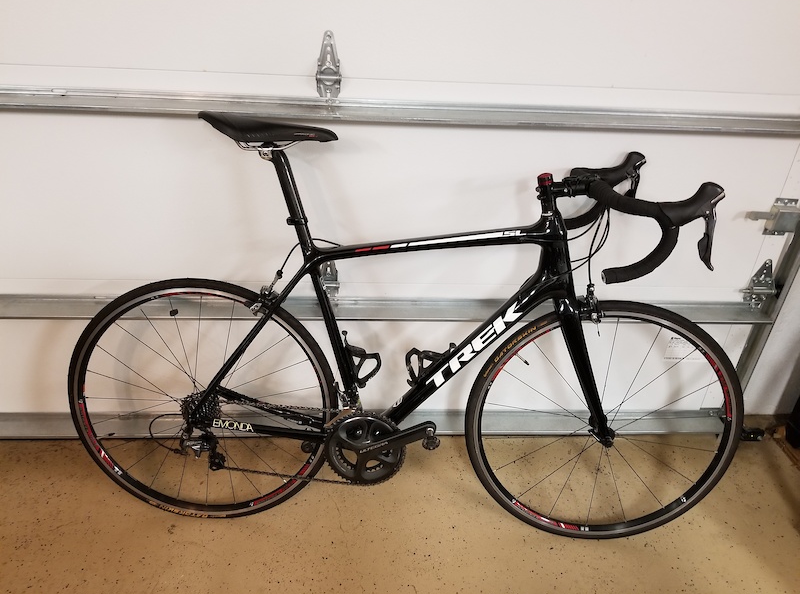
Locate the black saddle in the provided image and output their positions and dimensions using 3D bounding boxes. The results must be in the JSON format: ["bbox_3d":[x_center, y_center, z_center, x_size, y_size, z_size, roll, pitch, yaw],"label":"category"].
[{"bbox_3d":[-0.271,-0.357,1.280,0.283,0.060,0.136,3,19,1],"label":"black saddle"}]

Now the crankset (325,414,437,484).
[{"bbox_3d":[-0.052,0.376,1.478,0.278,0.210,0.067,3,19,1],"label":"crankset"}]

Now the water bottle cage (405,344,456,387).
[{"bbox_3d":[0.053,0.143,1.440,0.077,0.152,0.077,41,15,-11],"label":"water bottle cage"}]

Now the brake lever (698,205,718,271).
[{"bbox_3d":[0.572,-0.106,1.117,0.034,0.128,0.028,-8,19,4],"label":"brake lever"}]

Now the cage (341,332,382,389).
[{"bbox_3d":[-0.083,0.144,1.445,0.077,0.152,0.077,-14,18,7],"label":"cage"}]

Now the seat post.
[{"bbox_3d":[-0.235,-0.209,1.329,0.037,0.238,0.034,-14,18,6],"label":"seat post"}]

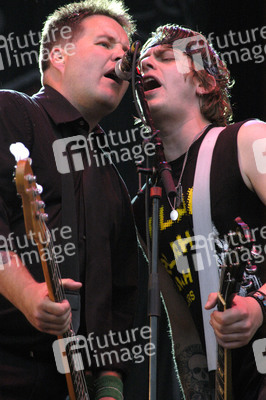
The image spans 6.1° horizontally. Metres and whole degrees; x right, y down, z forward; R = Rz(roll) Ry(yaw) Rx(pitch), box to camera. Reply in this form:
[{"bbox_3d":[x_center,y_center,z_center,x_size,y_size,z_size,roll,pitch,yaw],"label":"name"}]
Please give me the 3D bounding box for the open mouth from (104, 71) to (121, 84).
[{"bbox_3d":[-0.049,-0.292,5.960,0.025,0.030,0.054,-2,-12,45],"label":"open mouth"}]

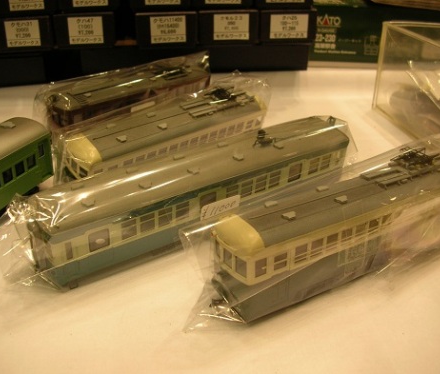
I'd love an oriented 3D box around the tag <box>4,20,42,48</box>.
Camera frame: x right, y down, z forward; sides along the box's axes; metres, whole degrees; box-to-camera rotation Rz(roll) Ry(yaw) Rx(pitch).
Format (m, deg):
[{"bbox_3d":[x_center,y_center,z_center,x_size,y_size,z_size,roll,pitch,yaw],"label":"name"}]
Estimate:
[{"bbox_3d":[-0.217,-0.169,0.557,0.036,0.028,0.001,-3,27,-9],"label":"tag"}]

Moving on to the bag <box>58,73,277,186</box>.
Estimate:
[{"bbox_3d":[-0.031,-0.030,0.333,0.042,0.049,0.160,25,35,39],"label":"bag"}]

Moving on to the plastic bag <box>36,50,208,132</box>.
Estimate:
[{"bbox_3d":[-0.070,-0.069,0.411,0.041,0.049,0.154,22,33,36],"label":"plastic bag"}]

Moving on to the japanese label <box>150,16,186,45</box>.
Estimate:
[{"bbox_3d":[-0.058,-0.175,0.563,0.040,0.028,0.001,-3,27,-9],"label":"japanese label"}]

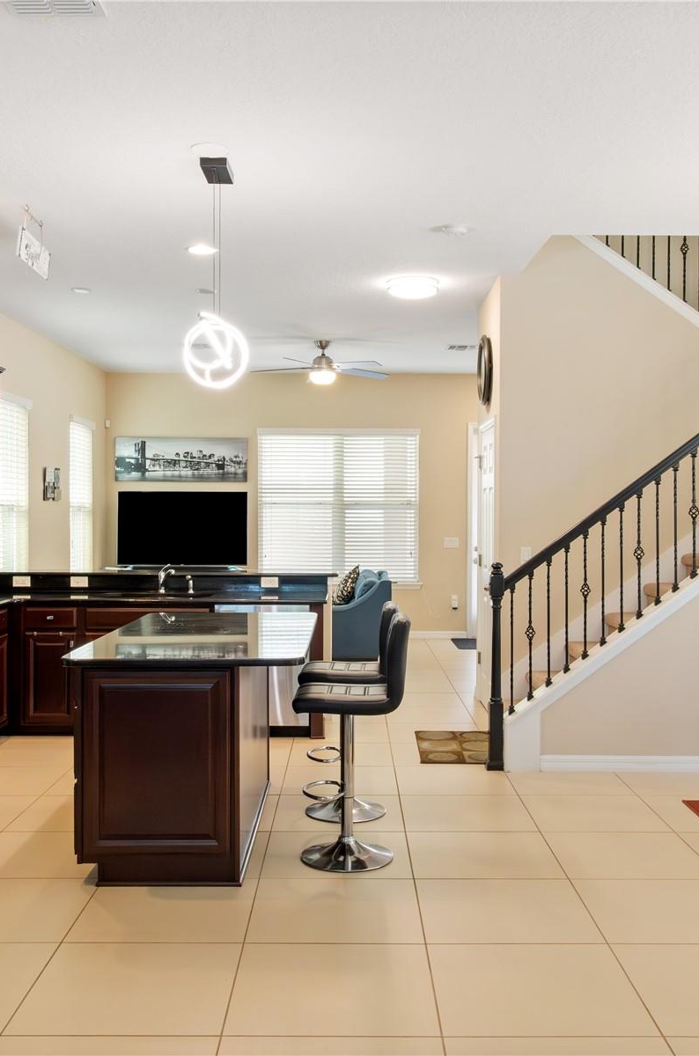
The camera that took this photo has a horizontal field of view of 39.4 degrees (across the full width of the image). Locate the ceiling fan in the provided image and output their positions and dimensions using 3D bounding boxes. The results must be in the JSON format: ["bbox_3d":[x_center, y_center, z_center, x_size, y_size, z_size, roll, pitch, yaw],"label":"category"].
[{"bbox_3d":[-0.248,-1.536,9.079,1.300,0.405,1.300,0,1,0],"label":"ceiling fan"}]

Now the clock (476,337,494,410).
[{"bbox_3d":[0.988,-1.139,7.130,0.047,0.520,0.530,0,1,0],"label":"clock"}]

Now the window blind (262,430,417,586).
[{"bbox_3d":[-0.122,-0.271,11.009,1.835,1.693,0.071,0,1,0],"label":"window blind"}]

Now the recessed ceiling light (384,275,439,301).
[{"bbox_3d":[0.444,-1.660,6.747,0.380,0.090,0.380,0,1,0],"label":"recessed ceiling light"}]

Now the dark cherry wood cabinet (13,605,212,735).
[{"bbox_3d":[-1.501,0.876,6.487,1.257,0.847,0.608,0,1,0],"label":"dark cherry wood cabinet"}]

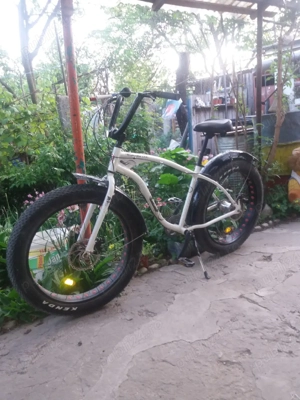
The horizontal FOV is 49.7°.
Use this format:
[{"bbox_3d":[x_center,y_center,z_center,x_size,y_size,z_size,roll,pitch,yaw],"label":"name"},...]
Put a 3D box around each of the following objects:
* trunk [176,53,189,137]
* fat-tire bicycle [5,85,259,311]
[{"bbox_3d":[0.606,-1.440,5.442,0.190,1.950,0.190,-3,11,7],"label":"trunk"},{"bbox_3d":[0.108,-0.044,2.000,1.910,1.187,0.645,-14,19,-33],"label":"fat-tire bicycle"}]

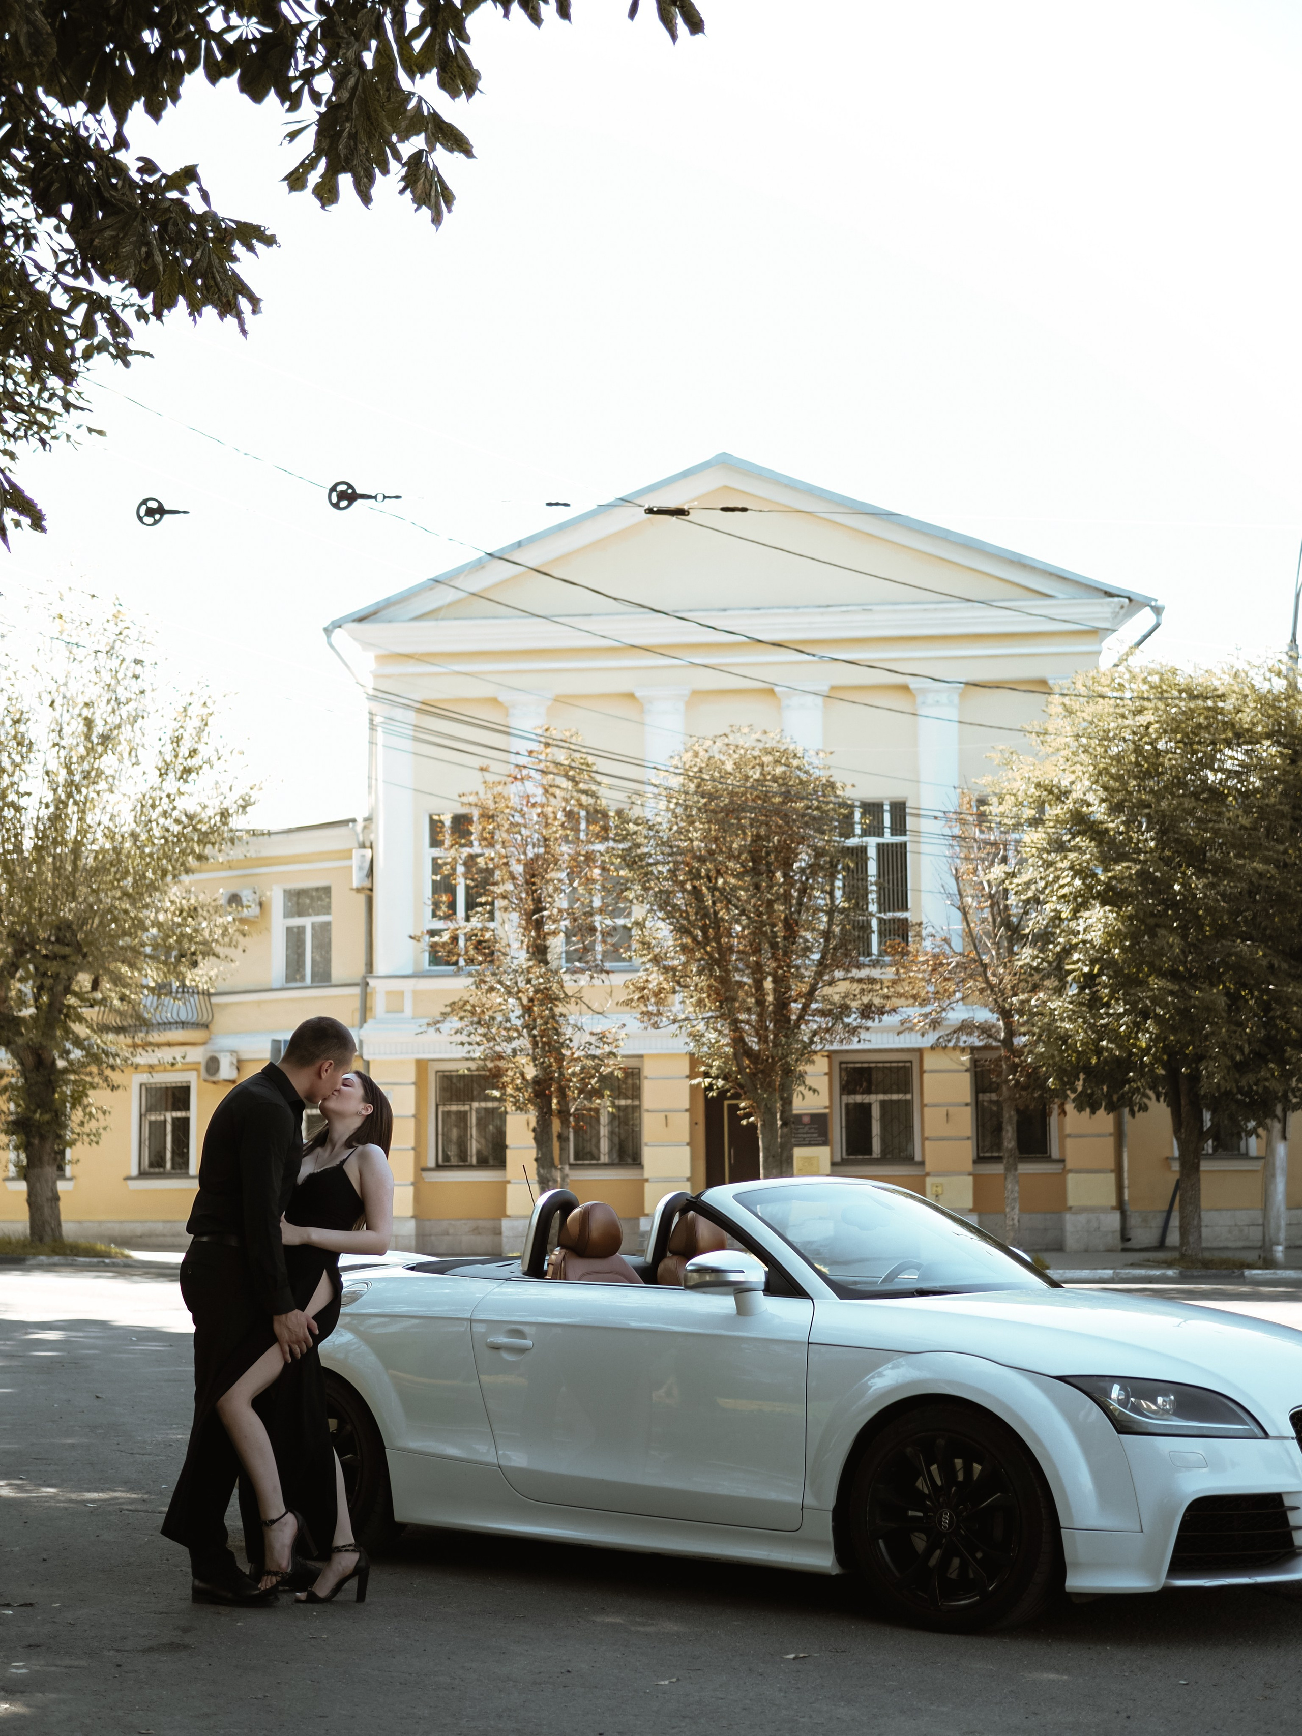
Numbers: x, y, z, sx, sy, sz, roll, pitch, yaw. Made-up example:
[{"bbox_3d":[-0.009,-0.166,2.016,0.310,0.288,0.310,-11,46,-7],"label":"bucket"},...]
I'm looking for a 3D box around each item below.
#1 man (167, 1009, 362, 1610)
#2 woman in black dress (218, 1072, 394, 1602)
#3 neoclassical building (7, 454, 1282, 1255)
[{"bbox_3d":[-1.250,1.389,8.011,0.580,1.838,0.540,1,-7,-13],"label":"man"},{"bbox_3d":[-1.089,1.473,7.939,0.520,1.650,0.470,2,-8,-24],"label":"woman in black dress"},{"bbox_3d":[-0.152,-0.073,43.266,21.600,13.175,5.000,-2,-7,6],"label":"neoclassical building"}]

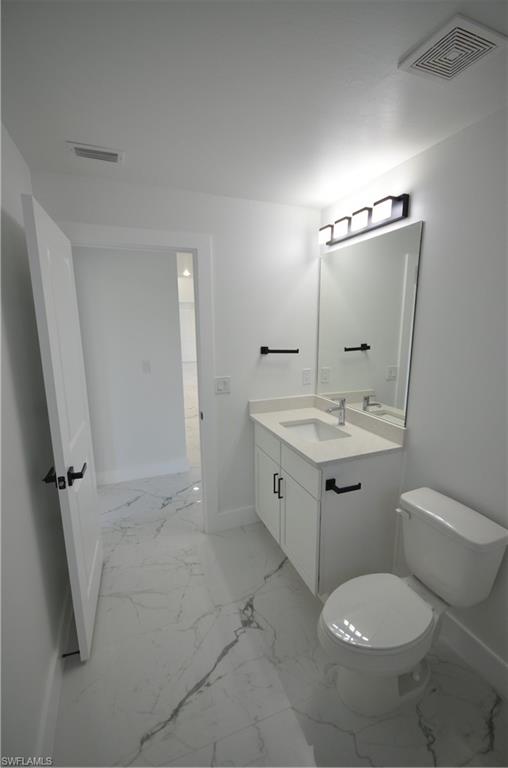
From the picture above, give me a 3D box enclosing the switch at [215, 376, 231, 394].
[{"bbox_3d":[-0.220,0.014,2.280,0.112,0.120,0.009,-5,12,-22],"label":"switch"}]

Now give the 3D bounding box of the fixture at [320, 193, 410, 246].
[{"bbox_3d":[0.620,-0.964,1.931,0.110,0.117,0.670,-5,12,-22],"label":"fixture"}]

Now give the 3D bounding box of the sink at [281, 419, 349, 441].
[{"bbox_3d":[0.390,0.387,2.086,0.325,0.165,0.424,-5,12,-22],"label":"sink"}]

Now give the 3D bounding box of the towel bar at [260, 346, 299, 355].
[{"bbox_3d":[0.195,-0.248,2.361,0.275,0.058,0.084,-5,12,-22],"label":"towel bar"}]

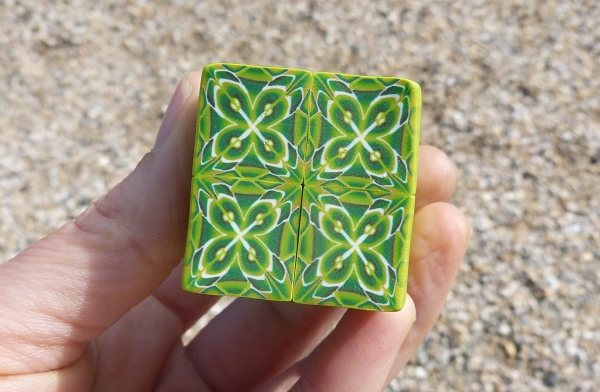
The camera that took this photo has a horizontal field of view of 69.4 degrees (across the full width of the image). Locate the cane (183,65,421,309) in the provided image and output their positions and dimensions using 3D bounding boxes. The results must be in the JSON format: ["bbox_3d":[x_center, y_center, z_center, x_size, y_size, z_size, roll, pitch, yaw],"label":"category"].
[{"bbox_3d":[0.000,-0.001,0.105,0.043,0.043,0.044,5,89,-1],"label":"cane"}]

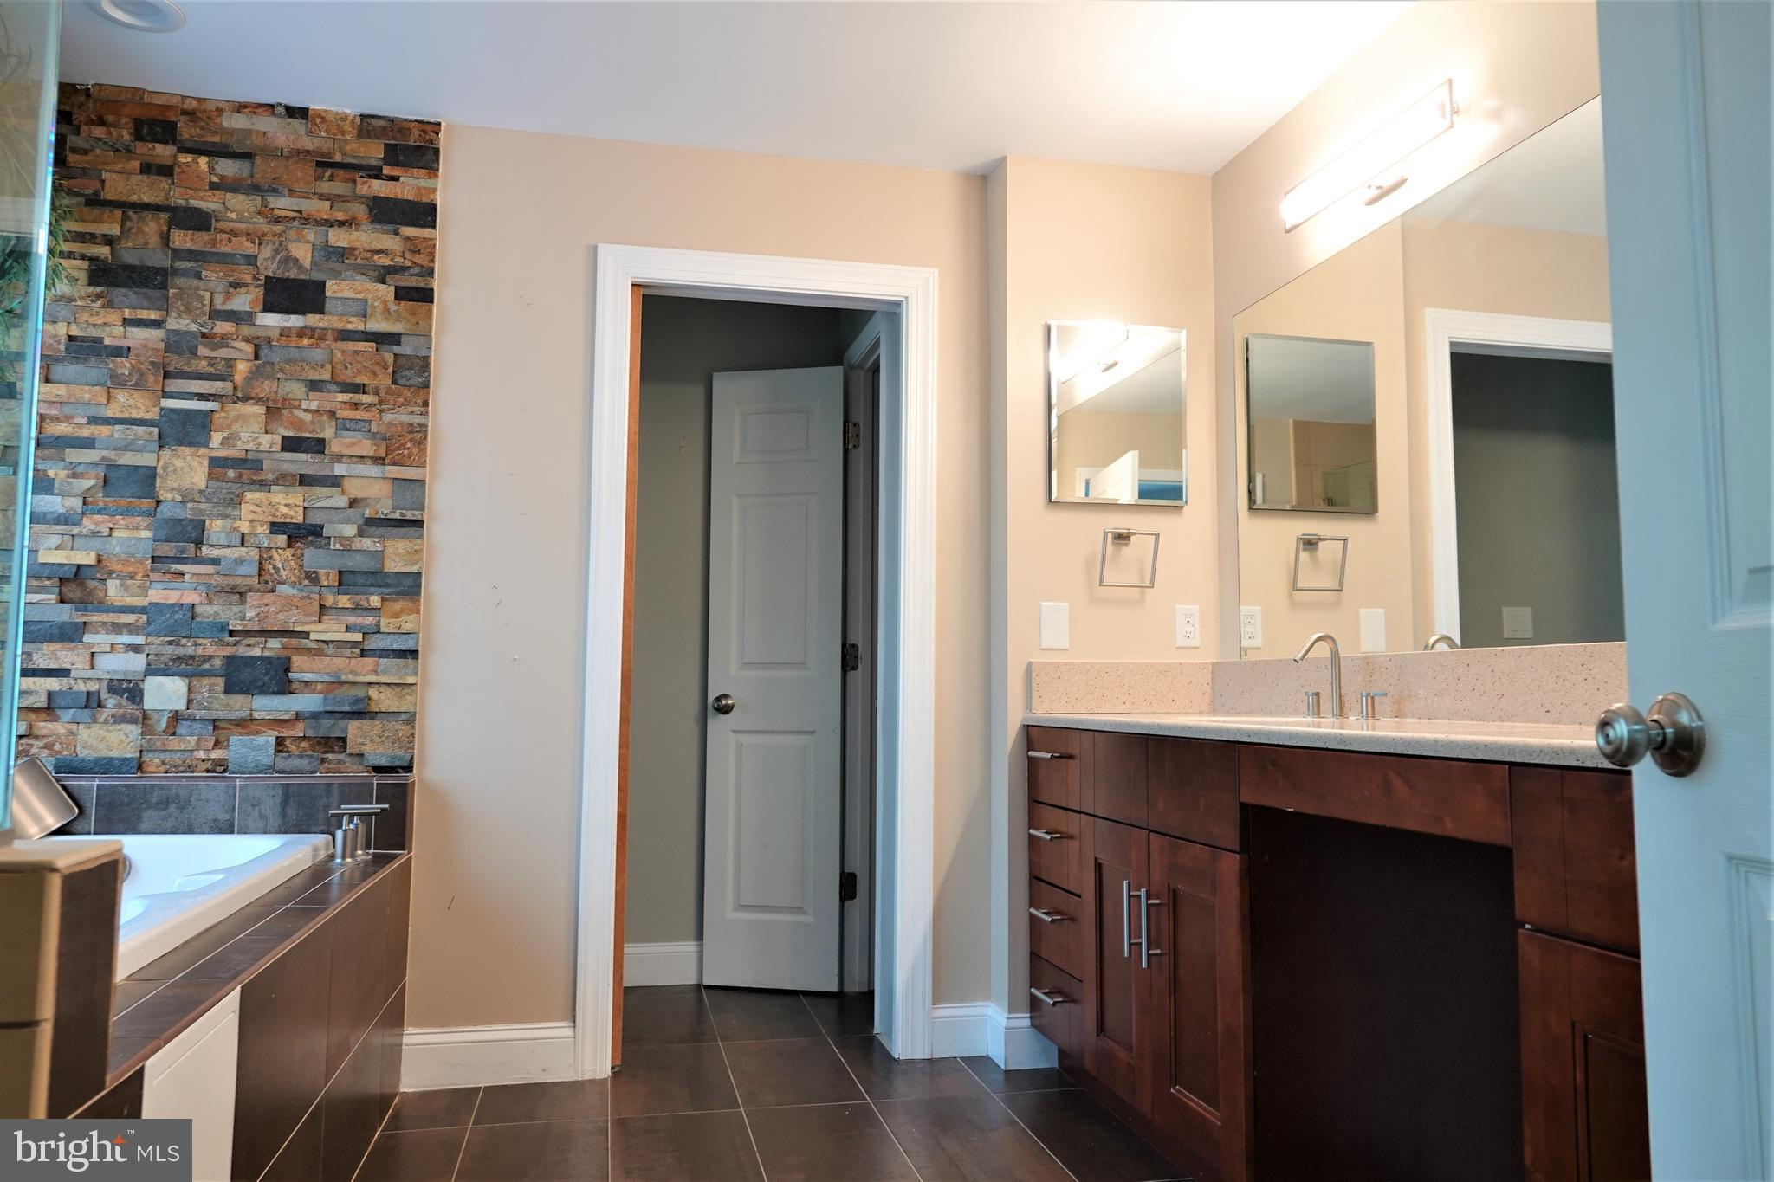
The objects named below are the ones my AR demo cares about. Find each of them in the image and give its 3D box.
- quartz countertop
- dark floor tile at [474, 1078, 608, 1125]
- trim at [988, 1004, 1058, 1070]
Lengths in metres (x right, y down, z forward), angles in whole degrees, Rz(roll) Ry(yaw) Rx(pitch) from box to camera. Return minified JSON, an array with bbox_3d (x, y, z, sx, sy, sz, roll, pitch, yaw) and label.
[{"bbox_3d":[0.874,0.265,2.205,0.553,0.032,2.070,2,-5,-13],"label":"quartz countertop"},{"bbox_3d":[-0.813,1.214,2.797,0.296,0.010,0.289,2,-5,-13],"label":"dark floor tile"},{"bbox_3d":[0.357,1.179,3.137,0.156,0.137,0.136,2,-5,-13],"label":"trim"}]

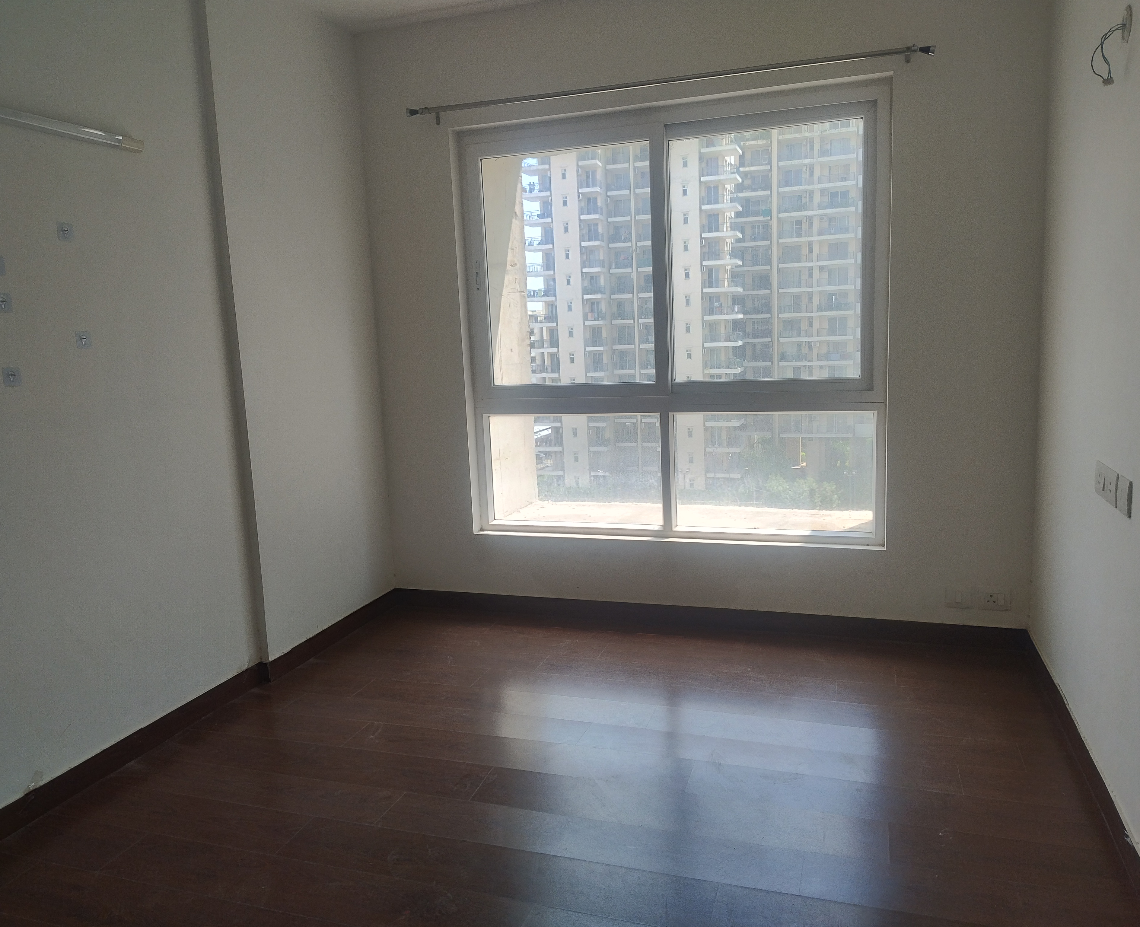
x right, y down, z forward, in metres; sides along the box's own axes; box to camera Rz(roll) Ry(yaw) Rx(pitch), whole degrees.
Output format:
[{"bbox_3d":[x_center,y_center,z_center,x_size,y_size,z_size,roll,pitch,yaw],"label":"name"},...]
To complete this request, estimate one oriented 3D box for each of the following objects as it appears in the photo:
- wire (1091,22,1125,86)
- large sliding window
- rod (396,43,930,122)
[{"bbox_3d":[1.434,-1.090,2.280,0.075,0.155,0.050,1,9,19],"label":"wire"},{"bbox_3d":[0.436,-0.612,3.939,1.935,1.935,0.110,1,9,19],"label":"large sliding window"},{"bbox_3d":[0.323,-1.601,3.631,2.260,0.070,0.090,1,9,19],"label":"rod"}]

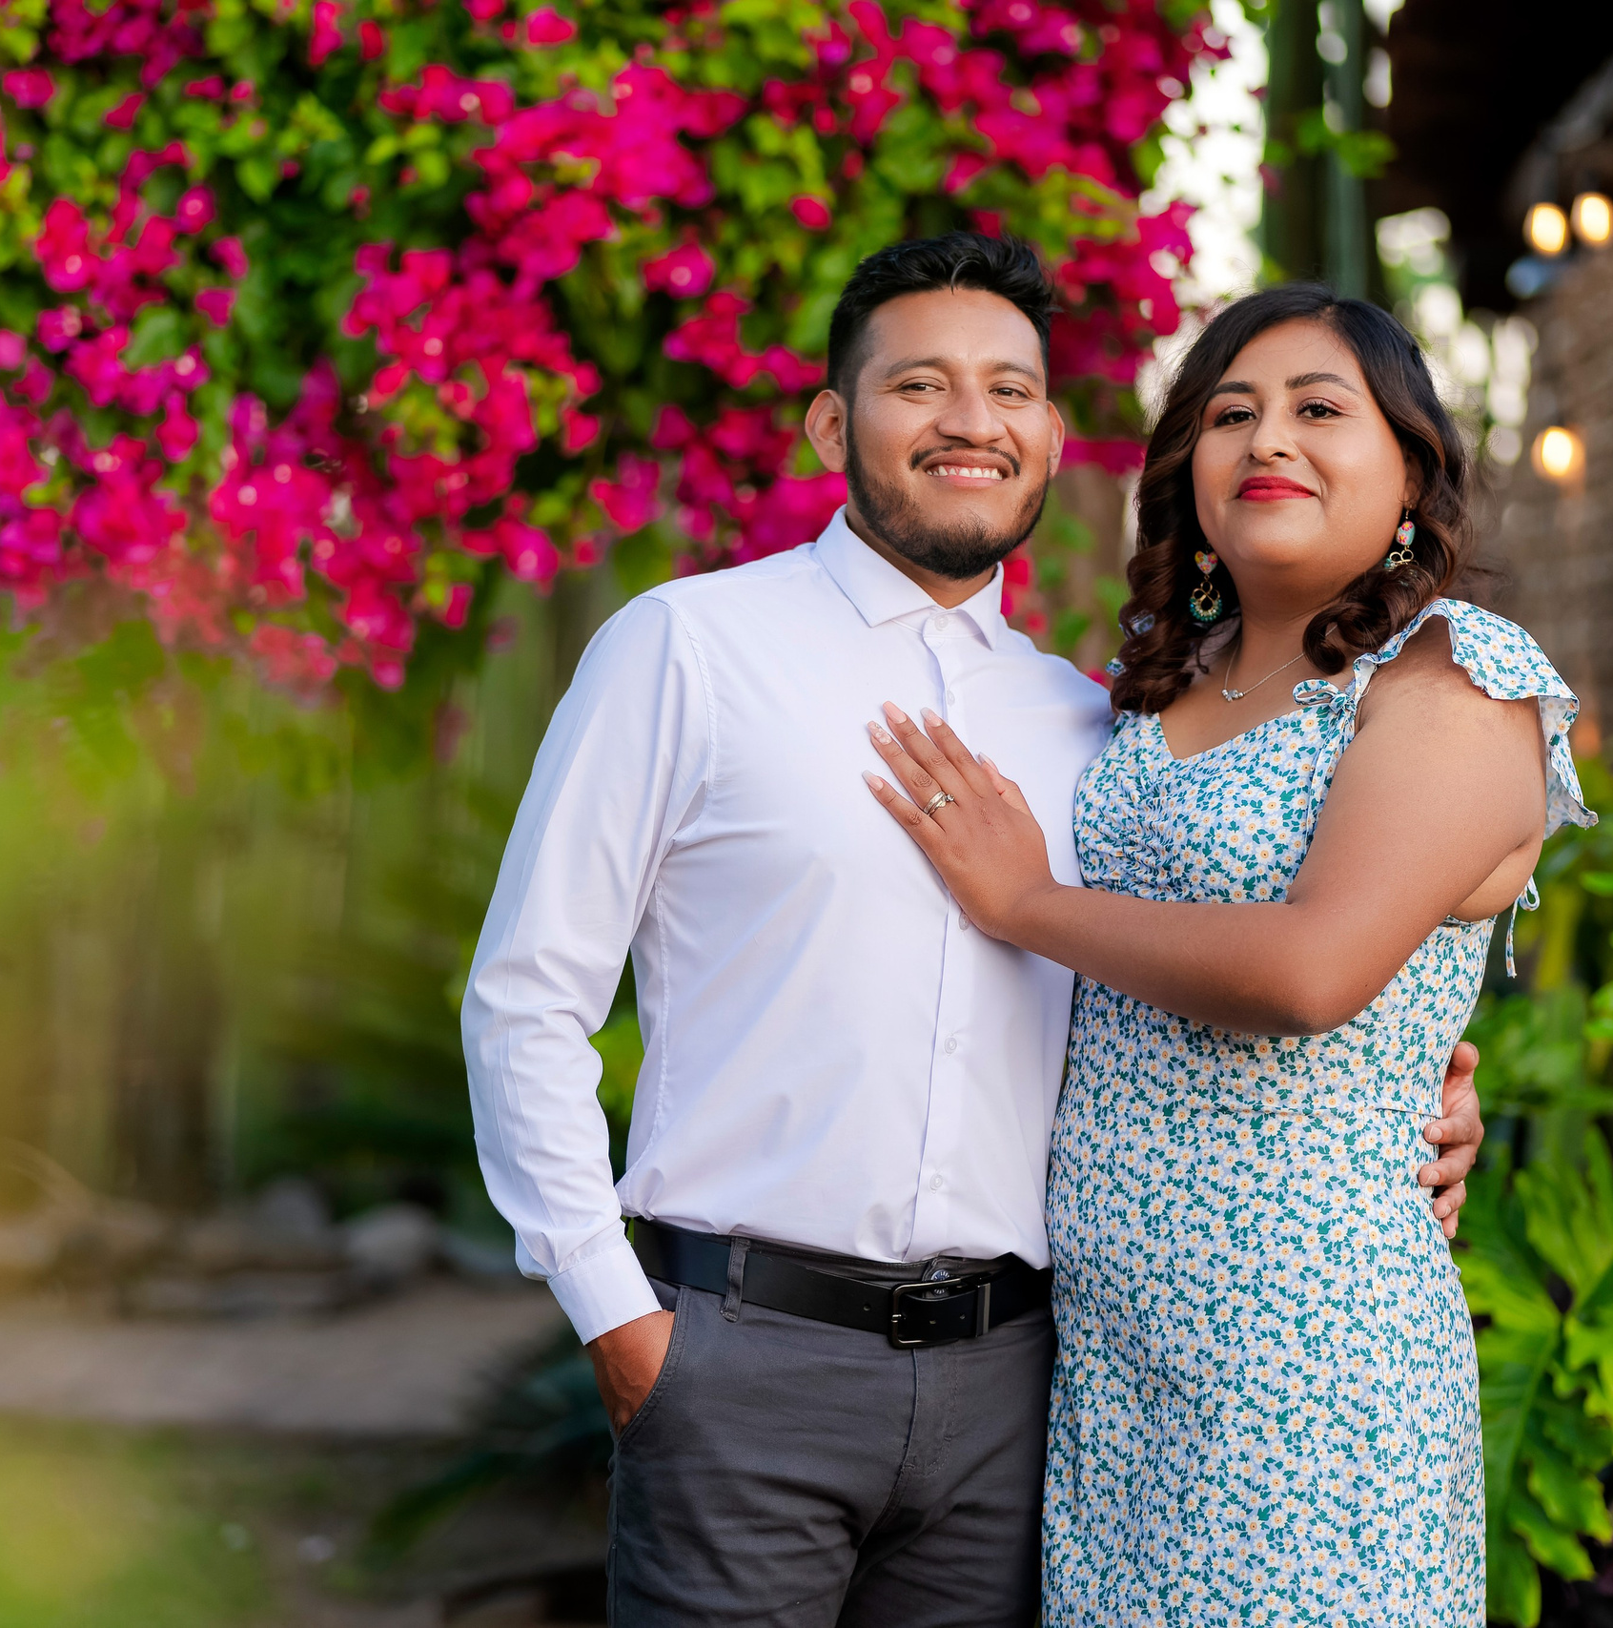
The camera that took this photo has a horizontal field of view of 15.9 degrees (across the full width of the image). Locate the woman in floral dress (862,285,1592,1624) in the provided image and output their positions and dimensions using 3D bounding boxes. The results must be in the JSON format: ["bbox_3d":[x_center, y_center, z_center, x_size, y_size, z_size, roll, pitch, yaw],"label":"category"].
[{"bbox_3d":[0.295,0.450,4.080,0.520,1.640,0.420,1,2,36],"label":"woman in floral dress"}]

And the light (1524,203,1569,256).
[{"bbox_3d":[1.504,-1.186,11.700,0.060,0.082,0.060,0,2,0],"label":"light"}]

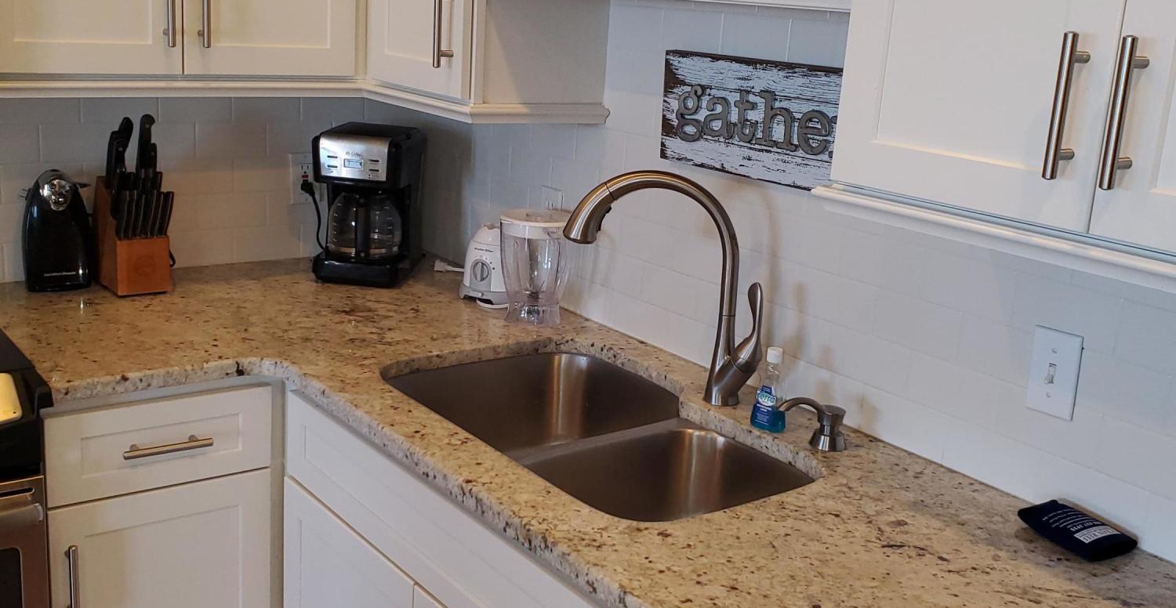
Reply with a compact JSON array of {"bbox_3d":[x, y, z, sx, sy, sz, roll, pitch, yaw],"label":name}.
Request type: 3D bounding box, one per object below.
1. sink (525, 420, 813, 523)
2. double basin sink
[{"bbox_3d":[0.098,0.350,1.731,0.410,0.190,0.355,-8,19,-38],"label":"sink"},{"bbox_3d":[-0.004,0.306,1.906,0.475,0.210,0.765,-8,19,-38],"label":"double basin sink"}]

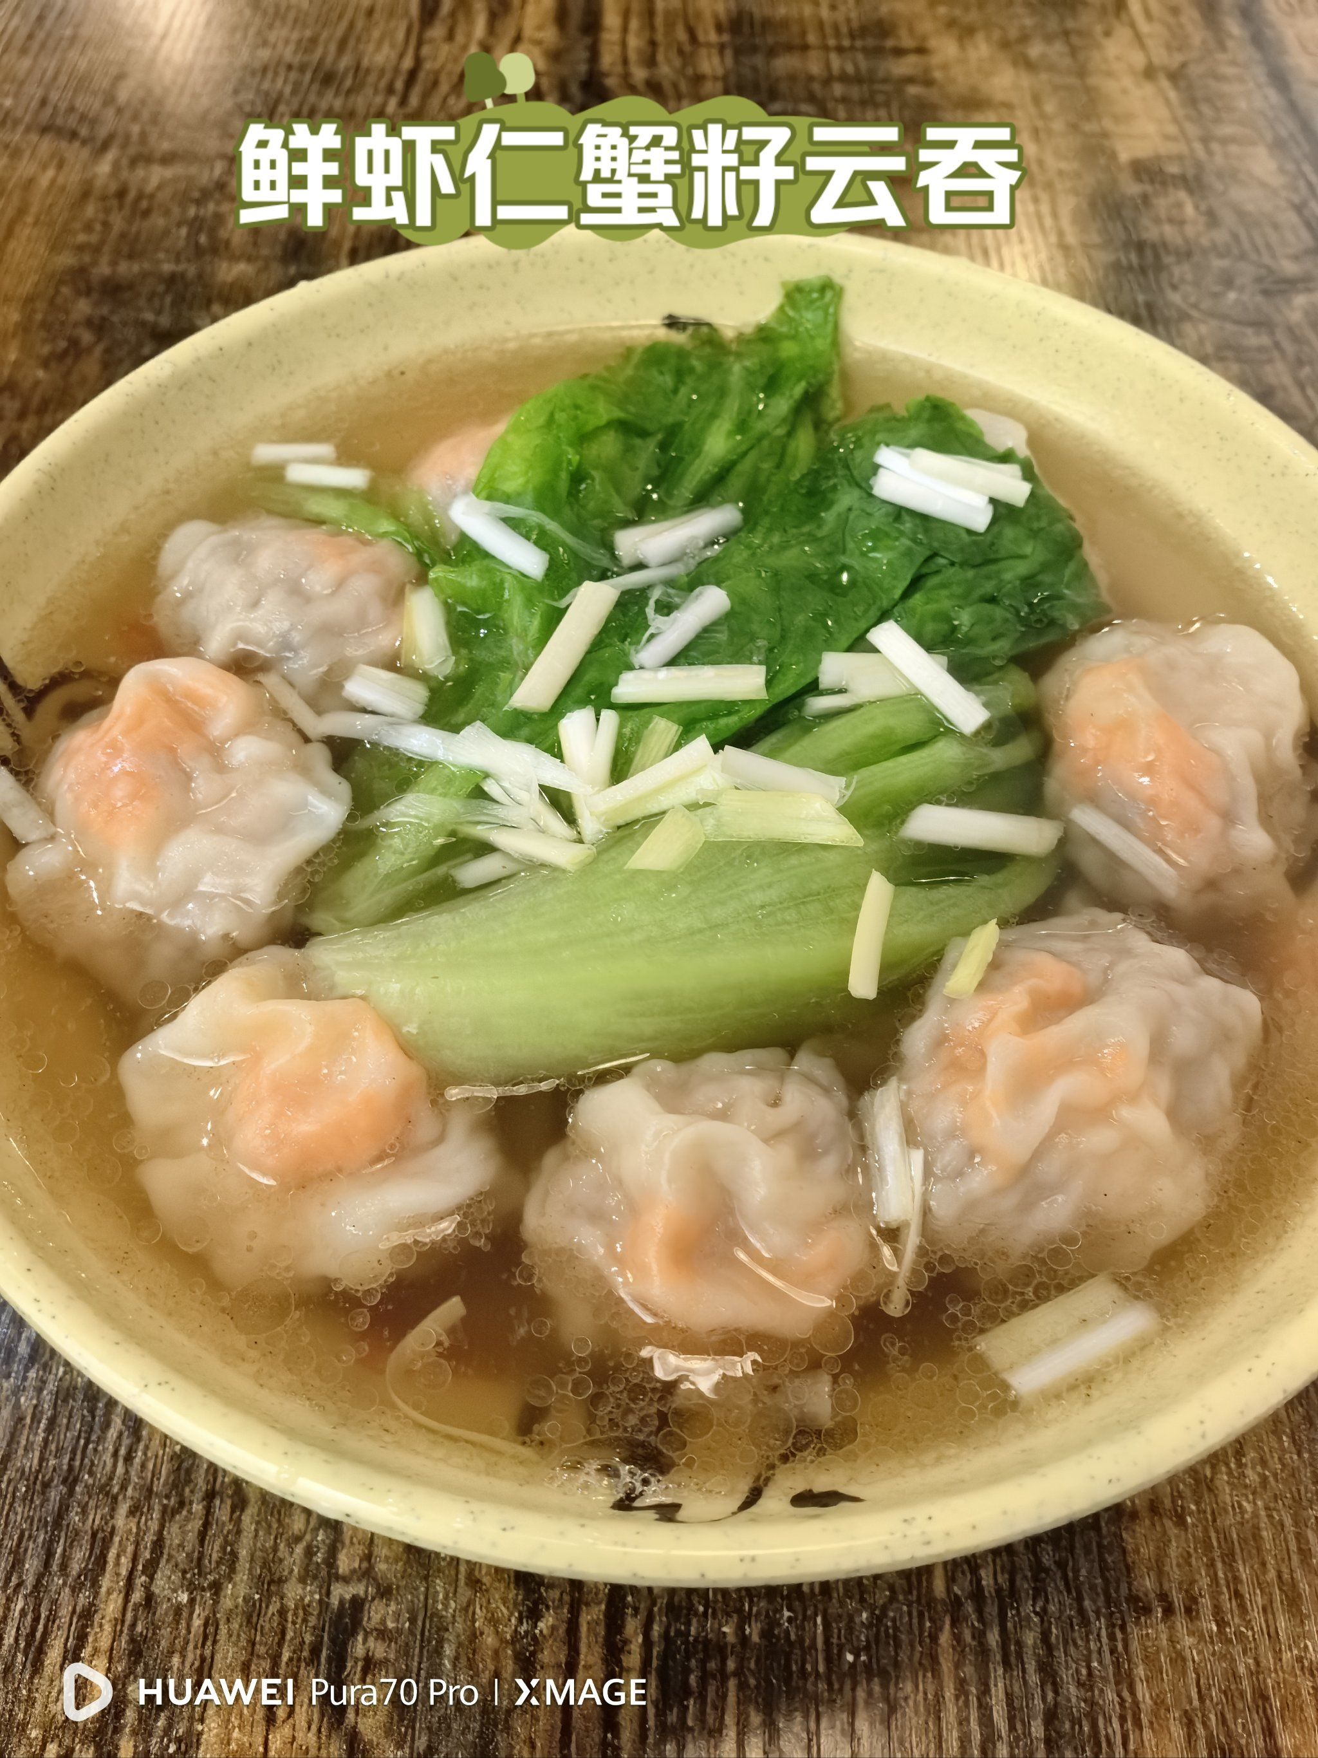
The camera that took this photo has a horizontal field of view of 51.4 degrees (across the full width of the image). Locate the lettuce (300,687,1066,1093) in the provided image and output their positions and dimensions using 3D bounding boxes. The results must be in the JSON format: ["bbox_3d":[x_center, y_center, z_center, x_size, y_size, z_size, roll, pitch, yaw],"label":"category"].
[{"bbox_3d":[0.004,0.000,0.199,0.111,0.032,0.057,-11,57,-8],"label":"lettuce"}]

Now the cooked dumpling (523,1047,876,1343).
[{"bbox_3d":[0.005,0.040,0.177,0.045,0.034,0.038,2,57,0],"label":"cooked dumpling"}]

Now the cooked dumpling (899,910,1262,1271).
[{"bbox_3d":[0.057,0.028,0.187,0.048,0.038,0.050,2,57,0],"label":"cooked dumpling"}]

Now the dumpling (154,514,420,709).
[{"bbox_3d":[-0.063,-0.045,0.234,0.044,0.032,0.033,2,57,0],"label":"dumpling"}]

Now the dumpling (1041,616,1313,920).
[{"bbox_3d":[0.083,-0.018,0.222,0.041,0.041,0.052,2,57,0],"label":"dumpling"}]

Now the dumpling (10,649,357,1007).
[{"bbox_3d":[-0.072,-0.008,0.208,0.049,0.042,0.057,2,57,0],"label":"dumpling"}]

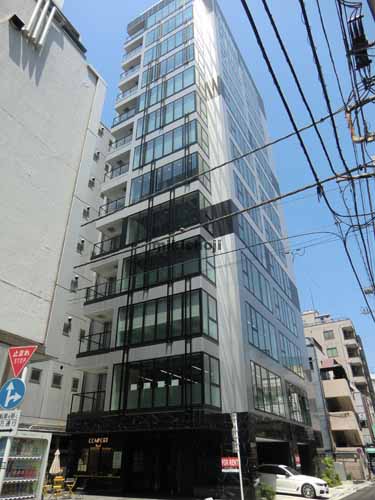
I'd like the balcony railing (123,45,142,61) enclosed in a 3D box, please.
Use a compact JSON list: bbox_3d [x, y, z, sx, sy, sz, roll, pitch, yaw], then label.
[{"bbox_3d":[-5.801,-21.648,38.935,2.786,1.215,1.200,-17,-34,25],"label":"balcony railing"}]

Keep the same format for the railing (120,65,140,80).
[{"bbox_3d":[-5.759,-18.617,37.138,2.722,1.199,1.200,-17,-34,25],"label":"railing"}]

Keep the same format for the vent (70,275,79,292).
[{"bbox_3d":[-7.983,2.310,24.564,0.150,1.050,0.700,-17,-34,25],"label":"vent"}]

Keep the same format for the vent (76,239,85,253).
[{"bbox_3d":[-8.031,-0.351,26.056,0.150,0.950,0.640,-17,-34,25],"label":"vent"}]

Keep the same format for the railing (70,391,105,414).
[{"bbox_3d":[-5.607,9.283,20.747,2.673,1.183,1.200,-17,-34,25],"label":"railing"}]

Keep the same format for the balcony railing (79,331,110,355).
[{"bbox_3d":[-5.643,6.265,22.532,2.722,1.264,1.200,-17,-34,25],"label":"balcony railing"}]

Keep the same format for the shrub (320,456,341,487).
[{"bbox_3d":[9.412,14.667,22.909,1.000,1.500,1.000,-17,-34,25],"label":"shrub"}]

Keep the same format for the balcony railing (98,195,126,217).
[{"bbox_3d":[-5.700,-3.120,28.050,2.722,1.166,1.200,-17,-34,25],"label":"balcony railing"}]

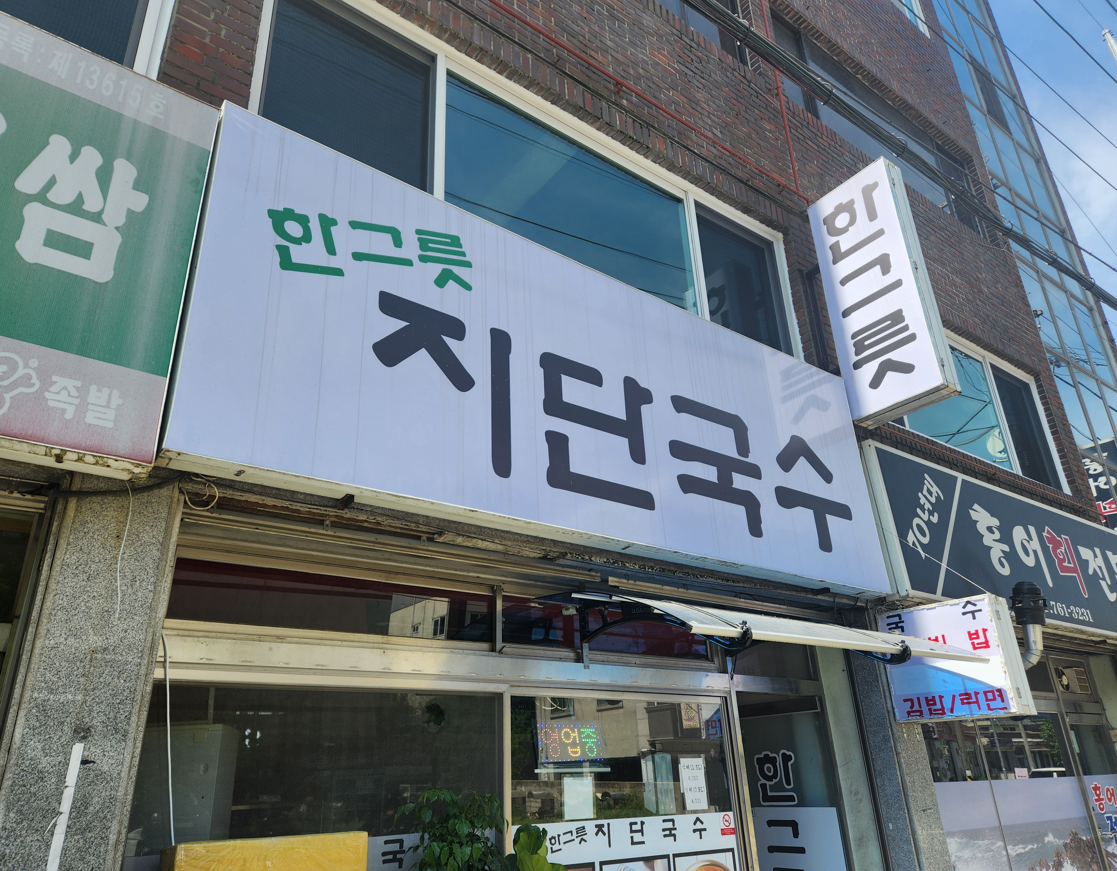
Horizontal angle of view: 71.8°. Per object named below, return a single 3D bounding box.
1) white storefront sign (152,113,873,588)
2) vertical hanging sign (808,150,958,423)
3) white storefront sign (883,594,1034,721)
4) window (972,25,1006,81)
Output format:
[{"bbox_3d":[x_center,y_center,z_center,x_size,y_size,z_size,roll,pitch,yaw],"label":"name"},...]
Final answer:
[{"bbox_3d":[0.304,-0.144,3.919,4.075,1.482,0.170,15,-30,-34],"label":"white storefront sign"},{"bbox_3d":[2.223,-0.998,5.389,0.213,1.810,0.634,15,-30,-34],"label":"vertical hanging sign"},{"bbox_3d":[2.192,1.260,4.301,0.226,0.602,0.649,15,-30,-34],"label":"white storefront sign"},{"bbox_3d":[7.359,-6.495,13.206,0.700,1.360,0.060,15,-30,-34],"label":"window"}]

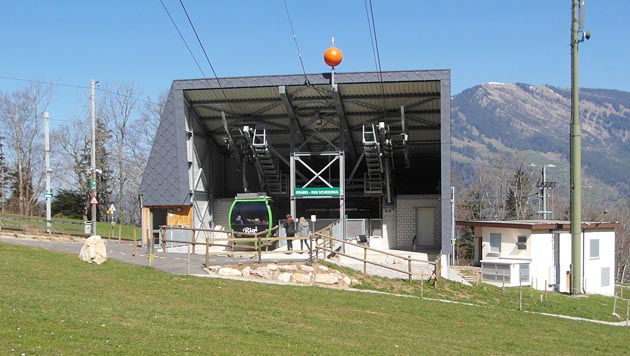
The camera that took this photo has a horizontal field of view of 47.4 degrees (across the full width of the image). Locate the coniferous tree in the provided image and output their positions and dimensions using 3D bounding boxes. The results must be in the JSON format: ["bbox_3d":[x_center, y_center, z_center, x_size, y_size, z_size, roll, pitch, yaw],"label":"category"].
[{"bbox_3d":[-19.978,-0.861,65.000,3.300,9.500,3.300,0,-1,0],"label":"coniferous tree"}]

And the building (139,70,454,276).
[{"bbox_3d":[-0.930,-0.150,36.700,15.200,8.500,11.000,0,-1,10],"label":"building"}]

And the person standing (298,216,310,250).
[{"bbox_3d":[-0.483,2.622,33.000,0.540,1.690,0.380,0,-1,3],"label":"person standing"}]

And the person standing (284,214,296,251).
[{"bbox_3d":[-1.127,2.567,33.000,0.520,1.760,0.360,0,-1,0],"label":"person standing"}]

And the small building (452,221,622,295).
[{"bbox_3d":[14.300,4.950,46.500,7.000,4.400,7.400,0,-1,-25],"label":"small building"}]

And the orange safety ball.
[{"bbox_3d":[0.799,-5.250,31.000,0.800,0.800,0.800,0,-1,0],"label":"orange safety ball"}]

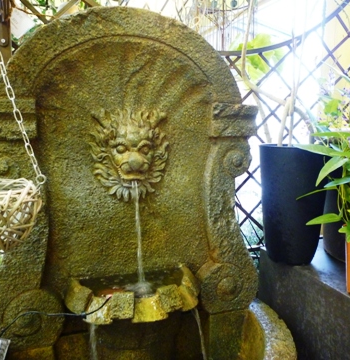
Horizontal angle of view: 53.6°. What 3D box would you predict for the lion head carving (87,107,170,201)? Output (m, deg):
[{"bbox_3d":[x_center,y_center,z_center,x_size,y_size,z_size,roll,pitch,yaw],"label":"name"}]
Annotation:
[{"bbox_3d":[-0.136,-0.078,1.135,0.271,0.309,0.110,-3,8,-20],"label":"lion head carving"}]

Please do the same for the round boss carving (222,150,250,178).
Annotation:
[{"bbox_3d":[0.229,-0.059,1.258,0.108,0.110,0.040,-3,8,-20],"label":"round boss carving"}]

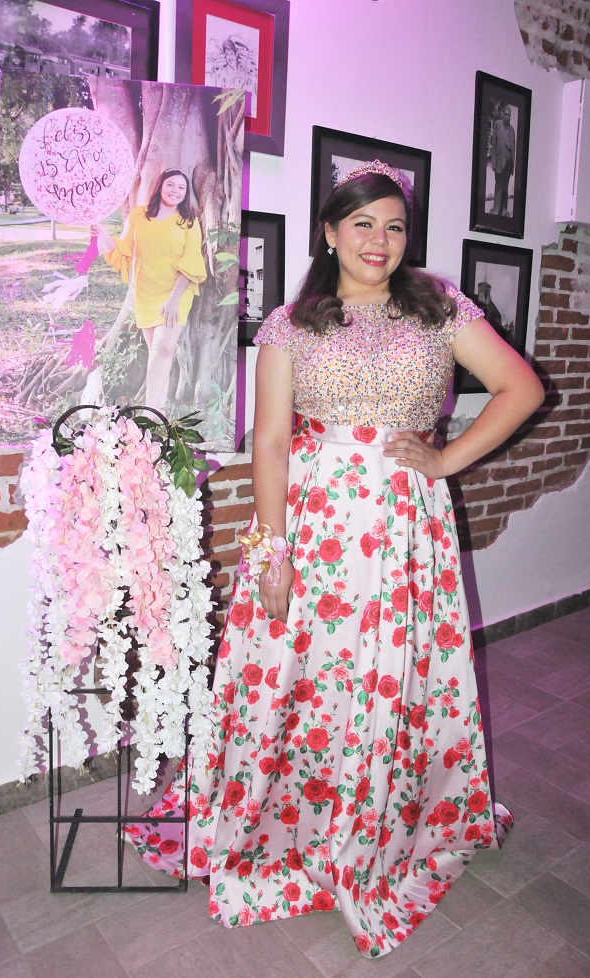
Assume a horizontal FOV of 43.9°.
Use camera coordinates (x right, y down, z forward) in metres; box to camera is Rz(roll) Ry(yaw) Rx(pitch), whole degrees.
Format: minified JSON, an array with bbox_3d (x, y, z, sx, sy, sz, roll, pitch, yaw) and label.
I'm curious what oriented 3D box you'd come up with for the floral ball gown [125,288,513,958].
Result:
[{"bbox_3d":[0.086,0.226,1.717,0.990,1.334,0.760,0,11,-7],"label":"floral ball gown"}]

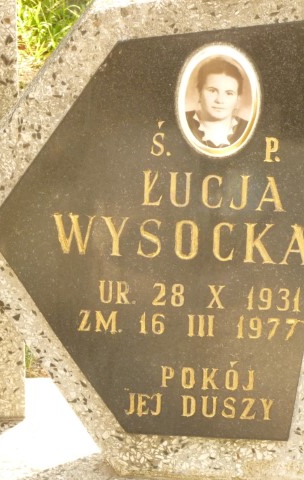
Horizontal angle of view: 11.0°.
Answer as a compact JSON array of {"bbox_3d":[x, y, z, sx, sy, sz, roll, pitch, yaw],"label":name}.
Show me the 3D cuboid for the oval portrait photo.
[{"bbox_3d":[0.085,-0.177,2.000,0.108,0.147,0.012,2,13,6],"label":"oval portrait photo"}]

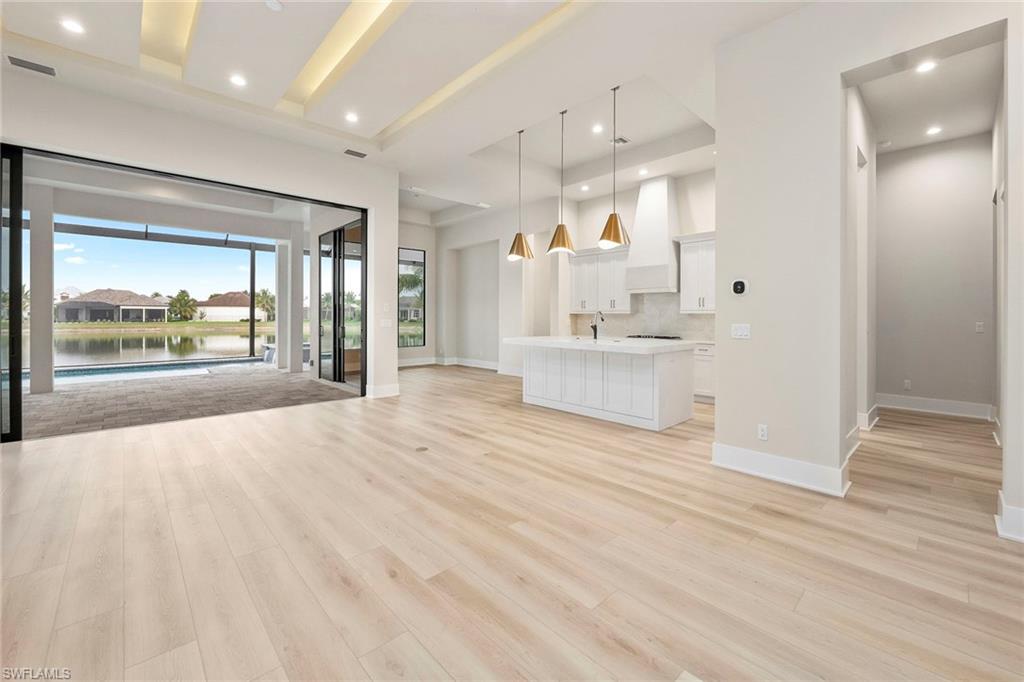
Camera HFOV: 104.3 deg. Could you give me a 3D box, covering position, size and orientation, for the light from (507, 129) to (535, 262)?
[{"bbox_3d":[0.134,-2.158,5.924,0.387,1.949,0.387,0,2,0],"label":"light"}]

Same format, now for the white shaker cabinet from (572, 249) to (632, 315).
[{"bbox_3d":[1.752,-1.128,7.566,0.335,1.224,1.328,-2,3,-43],"label":"white shaker cabinet"}]

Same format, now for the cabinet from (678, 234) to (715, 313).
[{"bbox_3d":[3.029,-1.039,6.199,0.335,1.219,0.650,-2,3,-43],"label":"cabinet"}]

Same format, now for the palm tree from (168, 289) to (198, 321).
[{"bbox_3d":[-57.674,-6.286,70.000,4.923,5.539,4.923,-2,3,-39],"label":"palm tree"}]

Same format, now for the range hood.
[{"bbox_3d":[2.410,-1.781,6.691,0.569,1.971,0.746,-2,3,-43],"label":"range hood"}]

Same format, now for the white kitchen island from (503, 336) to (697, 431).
[{"bbox_3d":[1.109,0.482,5.463,1.160,0.930,2.310,-2,3,-43],"label":"white kitchen island"}]

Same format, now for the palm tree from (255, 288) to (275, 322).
[{"bbox_3d":[-43.168,-6.242,70.000,4.572,5.978,4.572,-1,3,-32],"label":"palm tree"}]

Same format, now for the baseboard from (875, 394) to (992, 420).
[{"bbox_3d":[5.561,0.865,5.287,0.025,0.187,1.046,-2,3,-43],"label":"baseboard"}]

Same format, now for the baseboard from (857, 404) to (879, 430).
[{"bbox_3d":[4.299,0.896,4.803,0.800,0.185,0.110,-2,3,-43],"label":"baseboard"}]

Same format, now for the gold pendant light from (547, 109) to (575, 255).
[{"bbox_3d":[0.666,-2.122,5.355,0.397,1.957,0.397,0,2,0],"label":"gold pendant light"}]

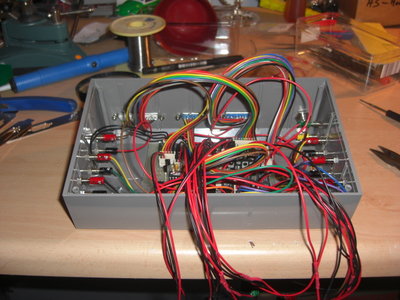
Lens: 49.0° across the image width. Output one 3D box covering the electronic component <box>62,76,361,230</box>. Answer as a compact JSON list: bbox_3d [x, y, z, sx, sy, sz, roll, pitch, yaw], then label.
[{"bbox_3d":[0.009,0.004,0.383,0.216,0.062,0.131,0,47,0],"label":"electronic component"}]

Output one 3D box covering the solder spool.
[{"bbox_3d":[-0.073,-0.127,0.542,0.065,0.057,0.065,0,39,0],"label":"solder spool"}]

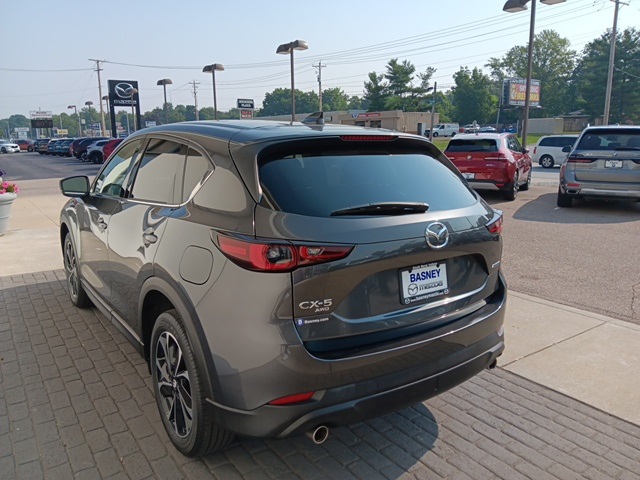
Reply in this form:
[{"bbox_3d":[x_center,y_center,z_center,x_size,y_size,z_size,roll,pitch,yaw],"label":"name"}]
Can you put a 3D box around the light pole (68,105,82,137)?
[{"bbox_3d":[-38.527,-17.638,75.699,1.300,6.900,0.500,-6,13,-24],"label":"light pole"}]

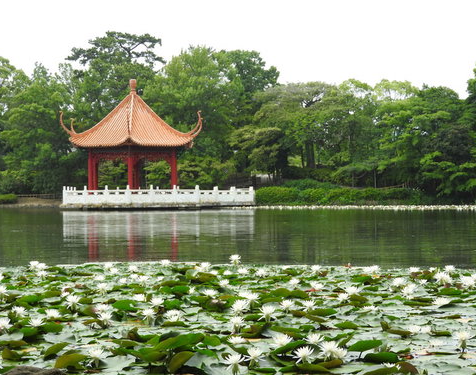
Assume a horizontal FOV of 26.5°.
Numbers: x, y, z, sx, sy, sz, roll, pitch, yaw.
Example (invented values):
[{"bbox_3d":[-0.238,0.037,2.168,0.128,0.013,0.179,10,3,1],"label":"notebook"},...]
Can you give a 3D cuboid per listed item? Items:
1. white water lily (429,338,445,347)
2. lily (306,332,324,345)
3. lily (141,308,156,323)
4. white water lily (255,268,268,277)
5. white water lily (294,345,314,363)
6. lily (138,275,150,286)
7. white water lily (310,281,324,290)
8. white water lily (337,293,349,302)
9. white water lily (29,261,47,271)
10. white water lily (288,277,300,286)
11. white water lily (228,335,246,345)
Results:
[{"bbox_3d":[1.517,1.185,7.728,0.119,0.048,0.119,0,0,0],"label":"white water lily"},{"bbox_3d":[0.496,0.977,6.498,0.119,0.070,0.119,0,0,0],"label":"lily"},{"bbox_3d":[-0.690,0.988,7.833,0.116,0.086,0.116,0,0,0],"label":"lily"},{"bbox_3d":[0.268,0.969,11.523,0.146,0.081,0.146,0,0,0],"label":"white water lily"},{"bbox_3d":[0.382,0.966,5.829,0.118,0.097,0.118,0,0,0],"label":"white water lily"},{"bbox_3d":[-1.143,1.137,12.366,0.147,0.110,0.147,0,0,0],"label":"lily"},{"bbox_3d":[0.783,0.966,9.964,0.135,0.087,0.135,0,0,0],"label":"white water lily"},{"bbox_3d":[0.949,0.991,9.091,0.108,0.079,0.108,0,0,0],"label":"white water lily"},{"bbox_3d":[-2.536,0.995,12.819,0.228,0.106,0.140,0,0,0],"label":"white water lily"},{"bbox_3d":[0.691,1.150,12.366,0.147,0.107,0.147,0,0,0],"label":"white water lily"},{"bbox_3d":[-0.004,1.112,7.420,0.130,0.065,0.130,0,0,0],"label":"white water lily"}]

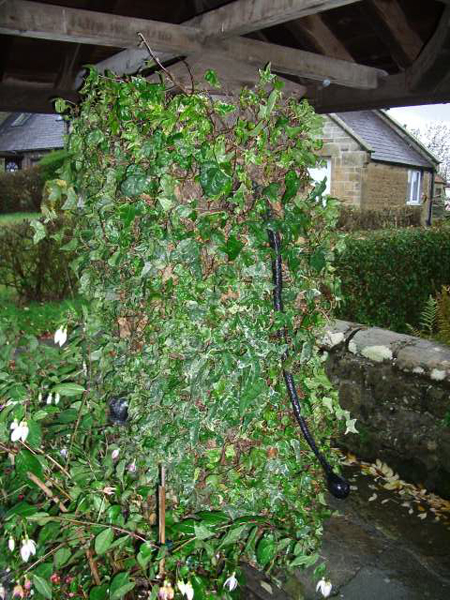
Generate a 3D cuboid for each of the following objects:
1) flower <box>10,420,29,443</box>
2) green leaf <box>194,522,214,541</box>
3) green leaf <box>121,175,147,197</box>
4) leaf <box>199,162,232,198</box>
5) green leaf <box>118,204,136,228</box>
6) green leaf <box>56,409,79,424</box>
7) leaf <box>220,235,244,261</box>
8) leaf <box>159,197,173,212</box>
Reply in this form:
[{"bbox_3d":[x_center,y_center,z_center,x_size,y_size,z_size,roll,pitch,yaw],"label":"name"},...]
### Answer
[{"bbox_3d":[-0.457,0.293,1.350,0.039,0.048,0.037,2,8,3],"label":"flower"},{"bbox_3d":[-0.053,0.603,1.580,0.051,0.046,0.025,2,8,3],"label":"green leaf"},{"bbox_3d":[-0.272,-0.340,1.800,0.076,0.064,0.030,2,8,3],"label":"green leaf"},{"bbox_3d":[-0.028,-0.354,1.800,0.099,0.105,0.035,2,8,3],"label":"leaf"},{"bbox_3d":[-0.289,-0.248,1.800,0.052,0.070,0.028,2,8,3],"label":"green leaf"},{"bbox_3d":[-0.382,0.282,1.470,0.052,0.038,0.028,2,8,3],"label":"green leaf"},{"bbox_3d":[0.022,-0.154,1.780,0.069,0.075,0.030,2,8,3],"label":"leaf"},{"bbox_3d":[-0.176,-0.283,1.800,0.041,0.046,0.020,2,8,3],"label":"leaf"}]

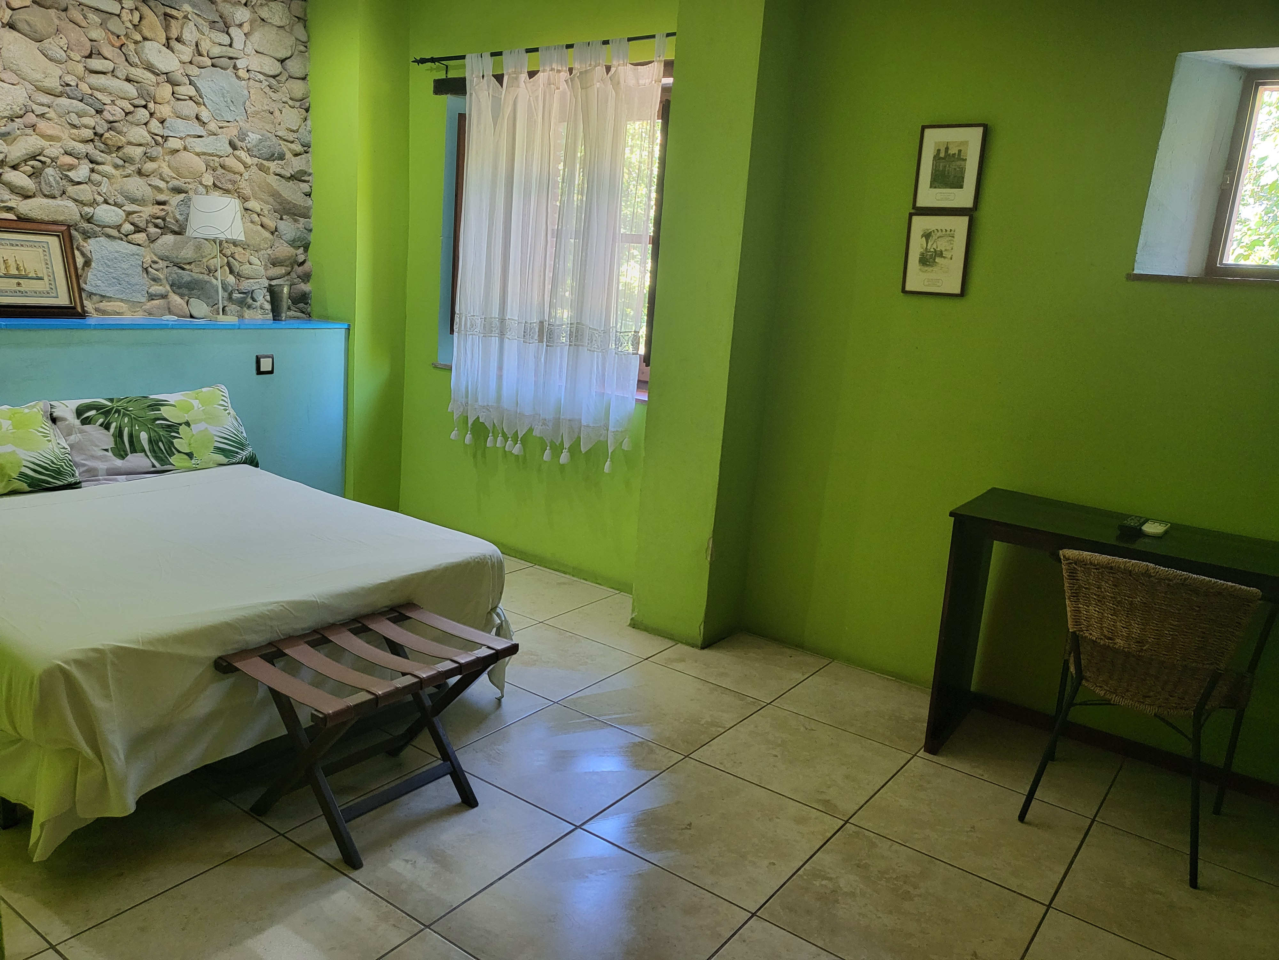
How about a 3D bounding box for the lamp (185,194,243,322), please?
[{"bbox_3d":[-1.819,-0.949,4.131,0.252,0.530,0.252,13,14,34],"label":"lamp"}]

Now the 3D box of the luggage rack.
[{"bbox_3d":[-0.663,0.623,2.396,0.412,0.419,0.578,13,15,34],"label":"luggage rack"}]

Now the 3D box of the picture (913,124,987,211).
[{"bbox_3d":[1.019,-1.024,3.158,0.213,0.269,0.020,13,15,34],"label":"picture"}]

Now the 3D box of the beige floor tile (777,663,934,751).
[{"bbox_3d":[0.788,0.768,3.285,0.500,0.010,0.500,13,15,34],"label":"beige floor tile"}]

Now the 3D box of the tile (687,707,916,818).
[{"bbox_3d":[0.489,0.823,2.850,0.500,0.012,0.500,13,14,34],"label":"tile"}]

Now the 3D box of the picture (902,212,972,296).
[{"bbox_3d":[0.997,-0.753,3.216,0.214,0.267,0.020,13,15,34],"label":"picture"}]

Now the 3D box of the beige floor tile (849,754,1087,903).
[{"bbox_3d":[0.894,0.913,2.571,0.500,0.012,0.500,13,14,34],"label":"beige floor tile"}]

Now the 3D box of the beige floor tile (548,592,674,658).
[{"bbox_3d":[-0.030,0.579,3.811,0.500,0.012,0.500,13,14,34],"label":"beige floor tile"}]

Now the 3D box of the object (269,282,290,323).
[{"bbox_3d":[-1.673,-0.826,4.468,0.102,0.168,0.102,13,15,34],"label":"object"}]

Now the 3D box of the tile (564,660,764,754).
[{"bbox_3d":[0.086,0.738,3.162,0.500,0.010,0.500,13,15,34],"label":"tile"}]

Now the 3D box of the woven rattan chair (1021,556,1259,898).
[{"bbox_3d":[1.357,0.565,2.591,0.470,0.763,0.485,13,15,34],"label":"woven rattan chair"}]

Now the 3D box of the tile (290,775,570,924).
[{"bbox_3d":[-0.498,0.857,2.326,0.500,0.012,0.500,13,14,34],"label":"tile"}]

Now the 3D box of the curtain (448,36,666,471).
[{"bbox_3d":[-0.409,-0.938,4.102,1.110,1.730,0.100,13,14,34],"label":"curtain"}]

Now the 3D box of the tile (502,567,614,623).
[{"bbox_3d":[-0.437,0.489,4.132,0.500,0.010,0.500,13,15,34],"label":"tile"}]

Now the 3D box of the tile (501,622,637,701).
[{"bbox_3d":[-0.321,0.641,3.409,0.500,0.012,0.500,13,14,34],"label":"tile"}]

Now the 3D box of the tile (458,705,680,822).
[{"bbox_3d":[-0.207,0.795,2.728,0.500,0.012,0.500,13,14,34],"label":"tile"}]

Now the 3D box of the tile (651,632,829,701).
[{"bbox_3d":[0.380,0.675,3.567,0.500,0.010,0.500,13,15,34],"label":"tile"}]

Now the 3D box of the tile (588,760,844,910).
[{"bbox_3d":[0.198,0.885,2.449,0.500,0.012,0.500,13,14,34],"label":"tile"}]

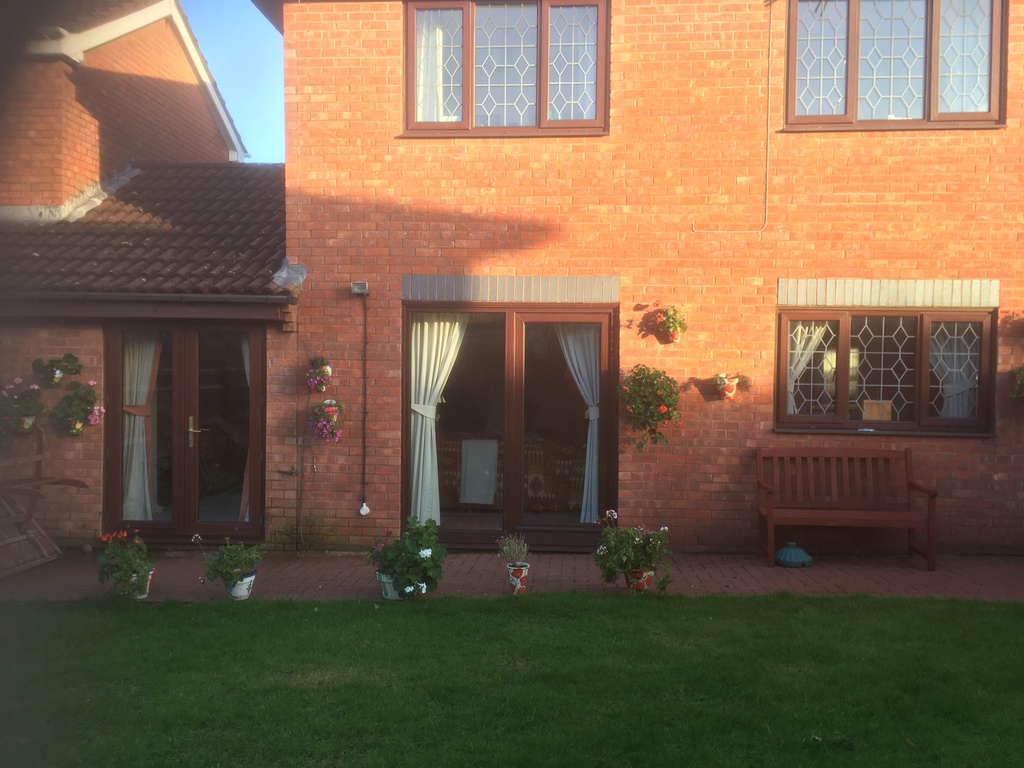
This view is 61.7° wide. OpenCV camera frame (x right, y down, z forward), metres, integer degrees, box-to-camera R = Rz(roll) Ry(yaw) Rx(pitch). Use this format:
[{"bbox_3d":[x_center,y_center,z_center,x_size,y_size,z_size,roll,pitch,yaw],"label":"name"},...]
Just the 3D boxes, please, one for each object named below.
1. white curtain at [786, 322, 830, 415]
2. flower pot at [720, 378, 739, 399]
[{"bbox_3d":[2.498,-0.123,7.278,0.400,0.850,0.120,1,2,5],"label":"white curtain"},{"bbox_3d":[1.783,0.045,7.024,0.155,0.175,0.155,1,2,5],"label":"flower pot"}]

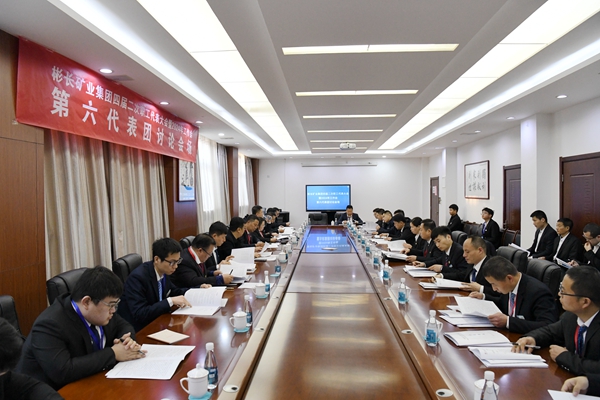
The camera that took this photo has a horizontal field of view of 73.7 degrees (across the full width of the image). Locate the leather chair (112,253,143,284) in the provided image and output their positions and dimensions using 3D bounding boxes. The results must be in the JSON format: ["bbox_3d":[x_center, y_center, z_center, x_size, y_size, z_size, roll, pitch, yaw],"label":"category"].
[{"bbox_3d":[-1.161,1.036,3.400,0.660,1.130,0.620,0,1,4],"label":"leather chair"}]

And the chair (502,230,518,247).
[{"bbox_3d":[3.304,1.022,6.600,0.580,1.000,0.560,0,1,4],"label":"chair"}]

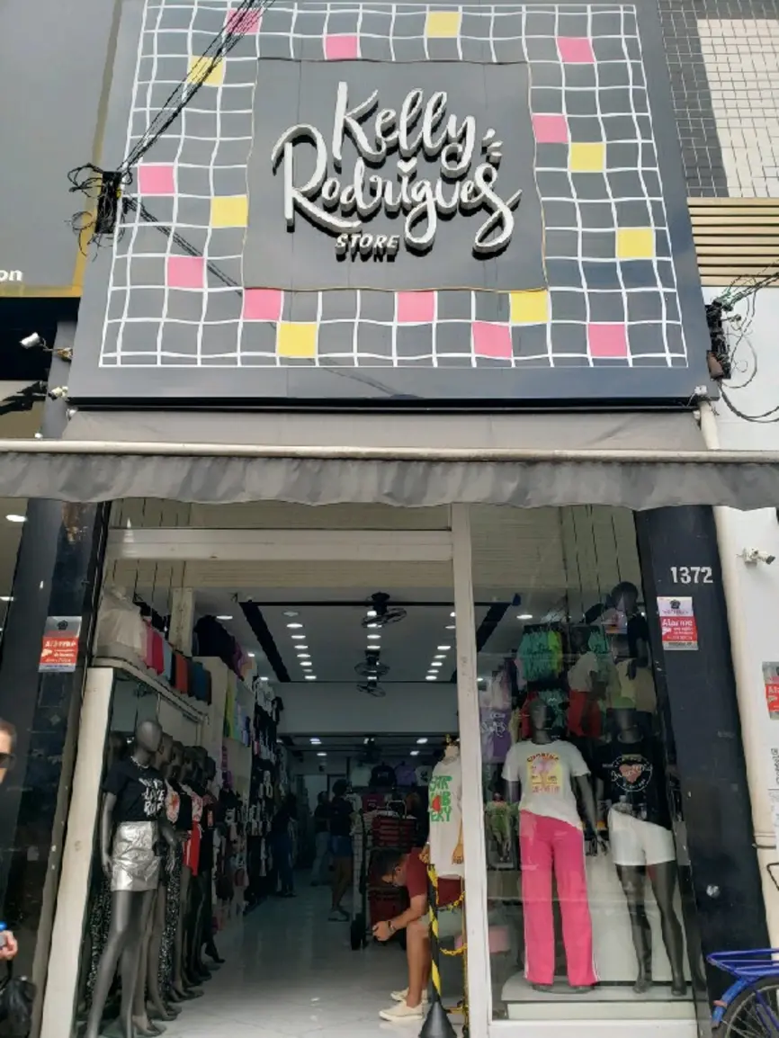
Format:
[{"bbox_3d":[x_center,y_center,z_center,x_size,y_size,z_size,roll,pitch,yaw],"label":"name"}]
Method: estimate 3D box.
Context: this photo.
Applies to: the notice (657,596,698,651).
[{"bbox_3d":[1.753,0.635,4.738,0.210,0.325,0.010,0,-20,-1],"label":"notice"}]

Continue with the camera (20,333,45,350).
[{"bbox_3d":[-2.308,-1.149,5.046,0.150,0.070,0.065,-23,-16,-12],"label":"camera"}]

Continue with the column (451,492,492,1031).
[{"bbox_3d":[0.486,1.369,4.763,0.116,3.165,0.110,0,-20,-1],"label":"column"}]

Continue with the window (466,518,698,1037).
[{"bbox_3d":[1.104,1.315,4.790,1.133,3.045,0.100,0,-20,-1],"label":"window"}]

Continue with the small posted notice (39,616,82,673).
[{"bbox_3d":[-1.936,0.738,4.598,0.210,0.325,0.010,0,-20,-1],"label":"small posted notice"}]

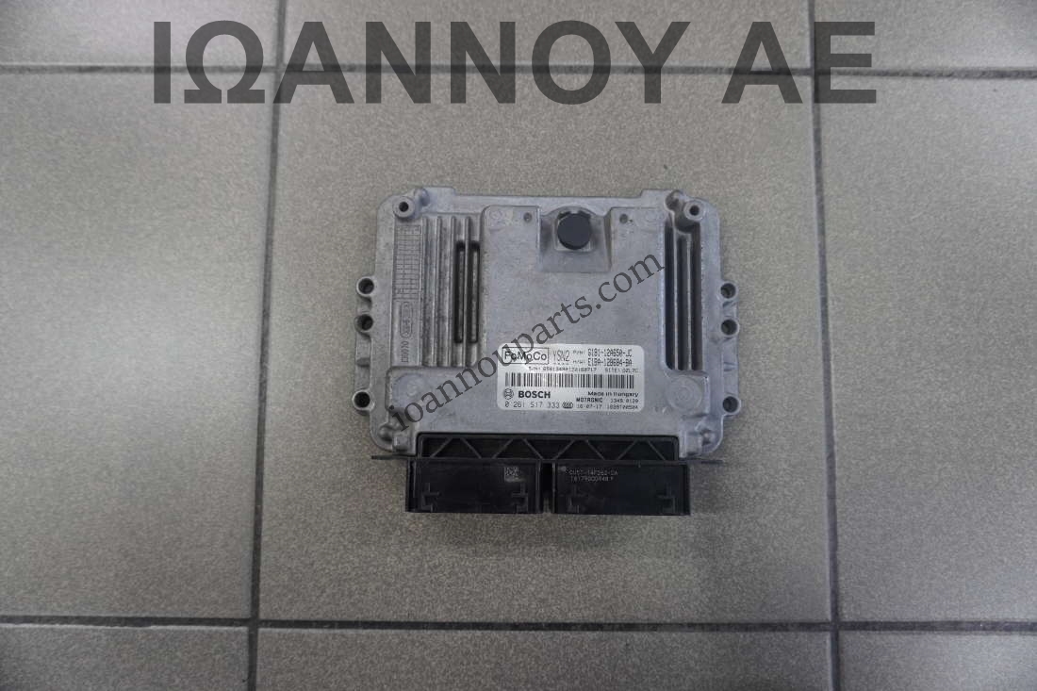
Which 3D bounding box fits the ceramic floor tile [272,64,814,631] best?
[{"bbox_3d":[0.015,-0.004,0.382,0.300,0.009,0.300,0,85,0],"label":"ceramic floor tile"}]

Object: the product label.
[{"bbox_3d":[0.026,0.016,0.343,0.073,0.001,0.033,1,85,0],"label":"product label"}]

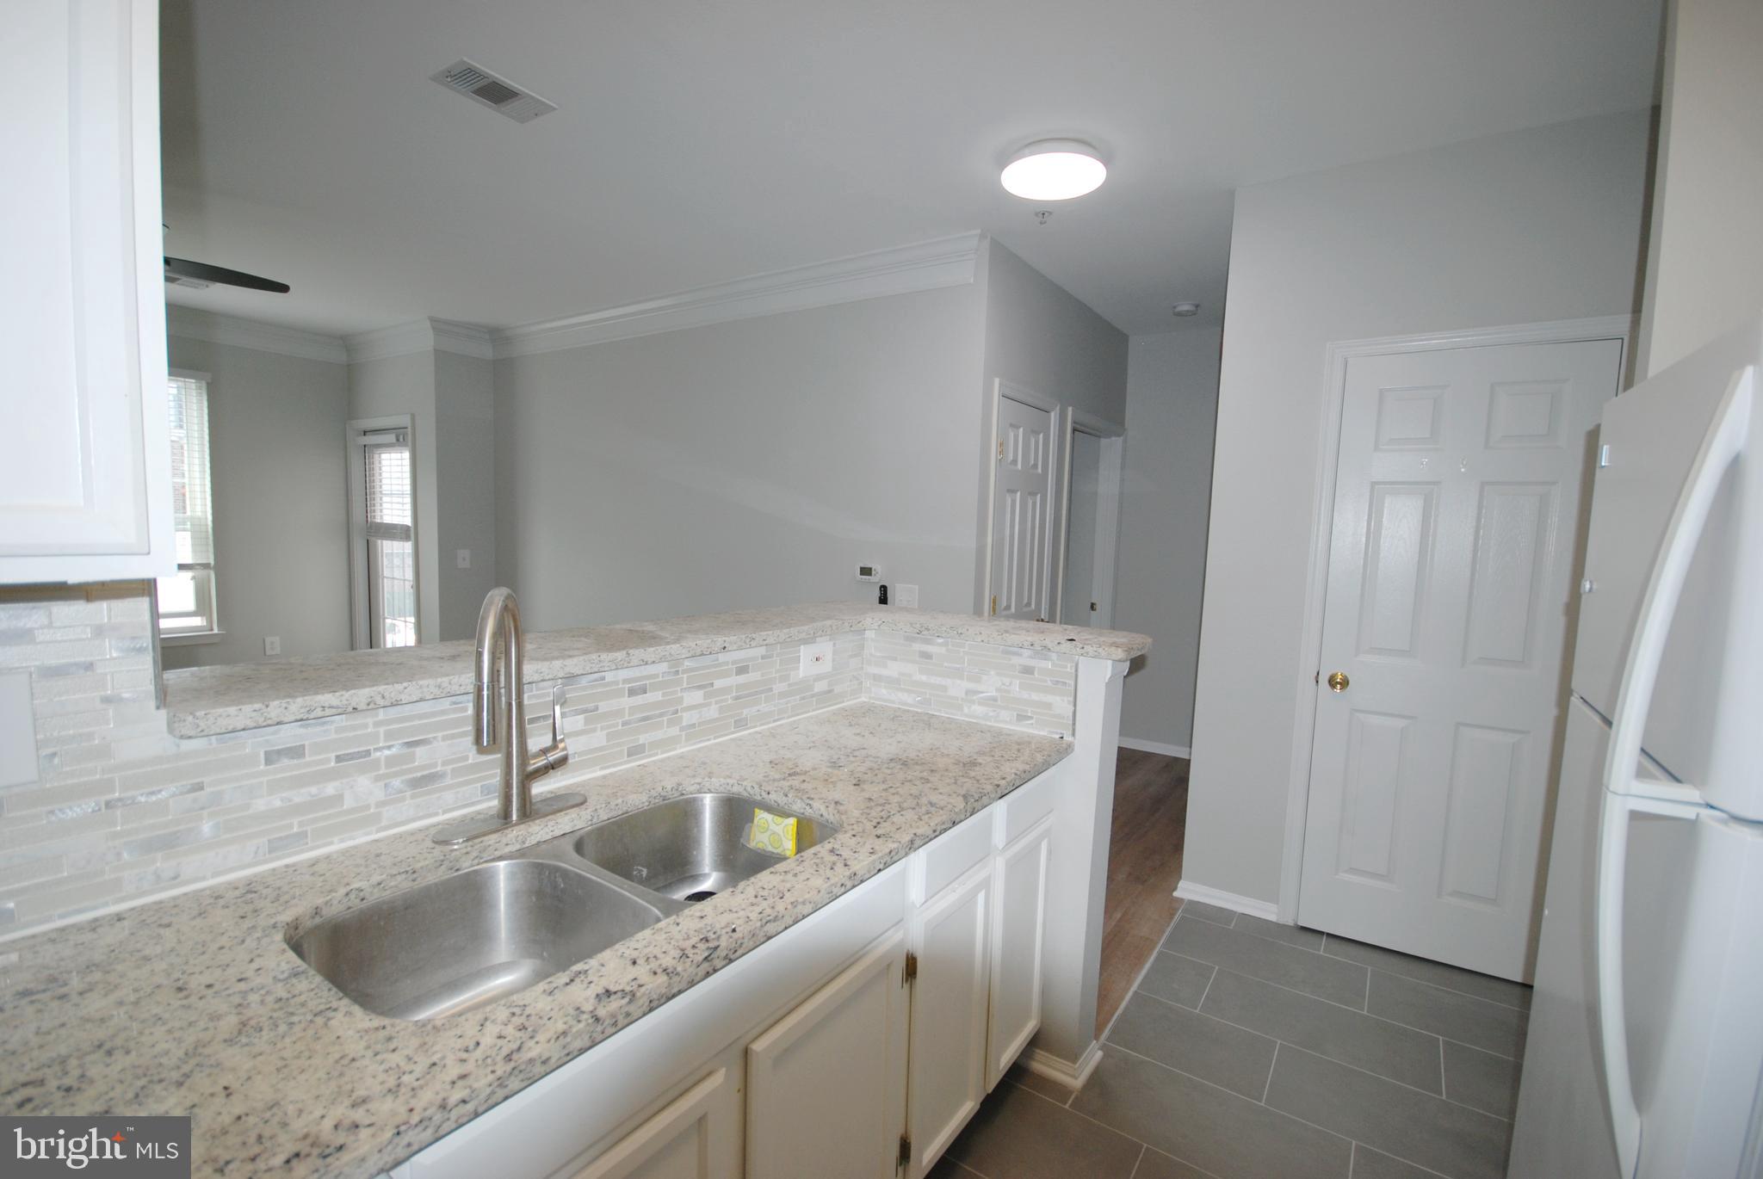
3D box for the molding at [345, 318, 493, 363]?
[{"bbox_3d":[-3.471,-1.803,5.474,1.360,0.170,0.460,5,6,32],"label":"molding"}]

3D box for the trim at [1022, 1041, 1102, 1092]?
[{"bbox_3d":[0.497,1.252,2.016,0.170,0.065,0.165,5,6,35],"label":"trim"}]

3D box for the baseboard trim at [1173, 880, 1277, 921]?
[{"bbox_3d":[1.339,1.206,2.864,0.380,0.072,0.022,5,6,32],"label":"baseboard trim"}]

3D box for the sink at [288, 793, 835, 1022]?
[{"bbox_3d":[-0.402,0.531,1.121,0.405,0.205,0.765,5,6,35],"label":"sink"}]

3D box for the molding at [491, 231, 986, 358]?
[{"bbox_3d":[-1.176,-1.625,4.276,3.850,0.170,0.105,5,6,31],"label":"molding"}]

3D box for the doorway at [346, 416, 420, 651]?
[{"bbox_3d":[-3.812,-0.235,5.711,1.040,2.130,0.130,5,6,32],"label":"doorway"}]

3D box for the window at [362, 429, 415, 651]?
[{"bbox_3d":[-3.793,-0.271,5.726,0.880,1.880,0.070,5,6,32],"label":"window"}]

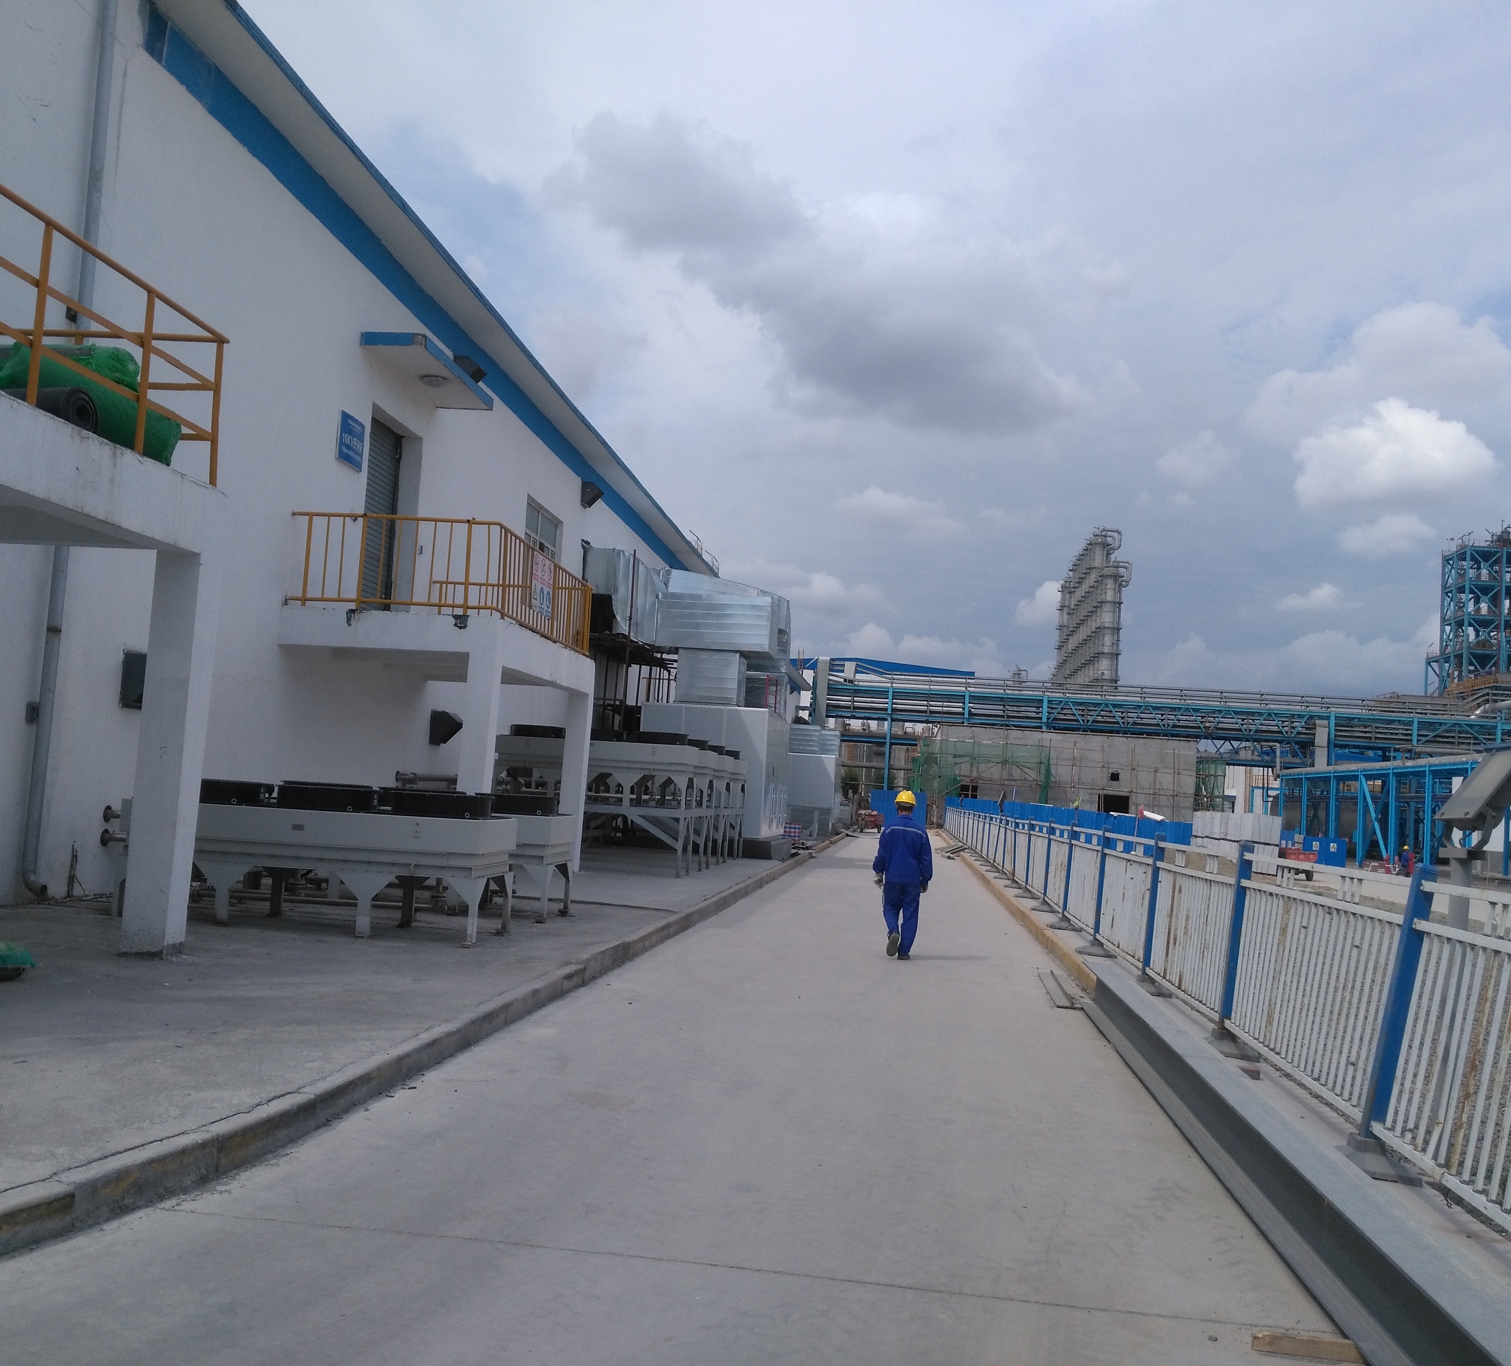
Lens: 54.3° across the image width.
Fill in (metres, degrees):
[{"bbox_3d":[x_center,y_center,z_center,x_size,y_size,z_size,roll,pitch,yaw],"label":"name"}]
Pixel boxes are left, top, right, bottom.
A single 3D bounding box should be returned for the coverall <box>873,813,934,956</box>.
[{"bbox_3d":[1.529,2.091,15.250,0.600,1.470,0.420,3,-4,6],"label":"coverall"}]

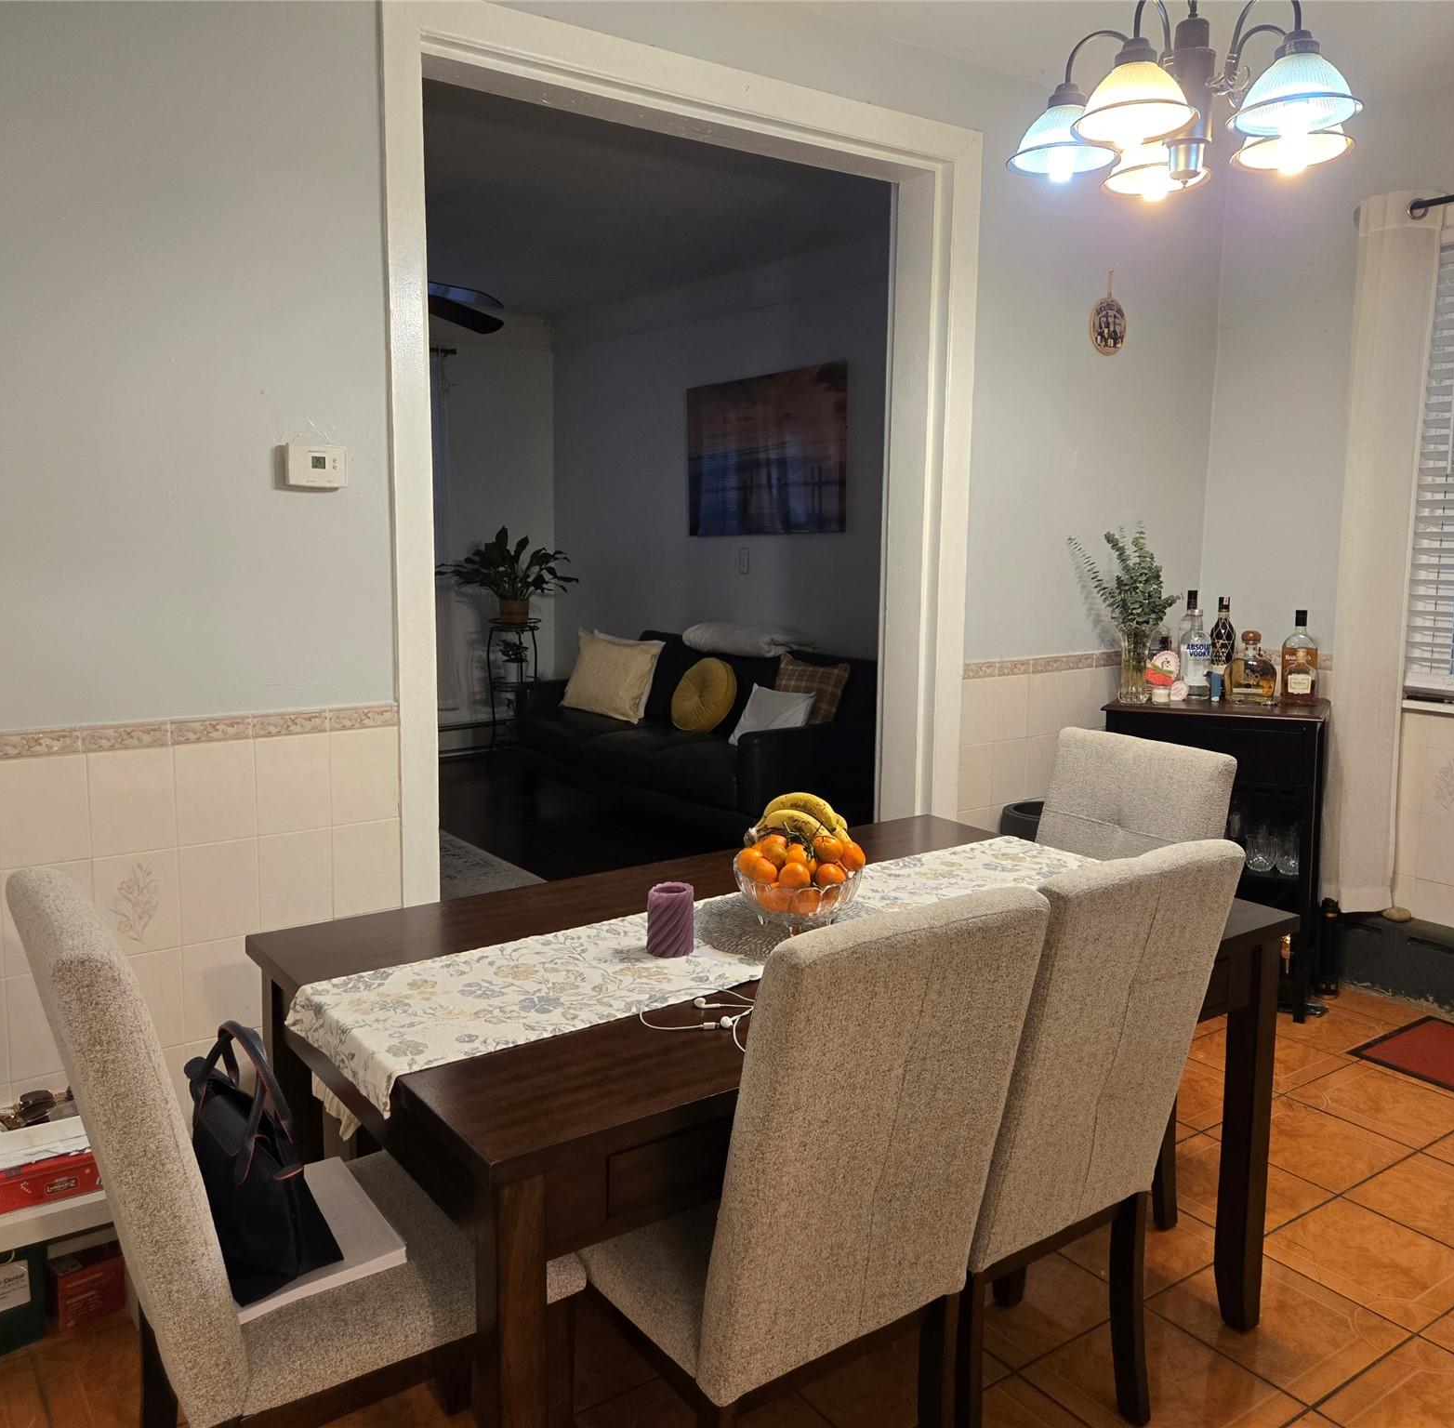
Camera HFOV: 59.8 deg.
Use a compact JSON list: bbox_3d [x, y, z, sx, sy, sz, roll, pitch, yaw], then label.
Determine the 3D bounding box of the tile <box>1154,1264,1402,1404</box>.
[{"bbox_3d":[1.020,1.123,2.342,0.341,0.010,0.341,-5,10,-35],"label":"tile"}]

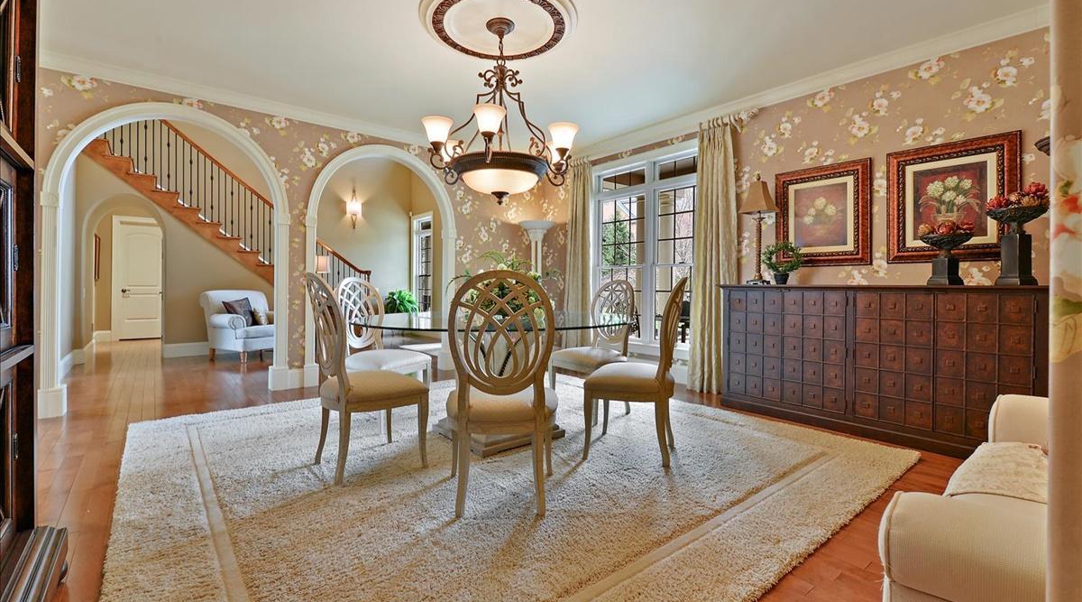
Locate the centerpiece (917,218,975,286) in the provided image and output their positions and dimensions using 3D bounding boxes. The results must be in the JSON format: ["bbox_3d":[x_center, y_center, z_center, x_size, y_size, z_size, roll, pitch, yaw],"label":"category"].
[{"bbox_3d":[2.586,-0.312,2.878,0.275,0.434,0.275,-1,2,-41],"label":"centerpiece"}]

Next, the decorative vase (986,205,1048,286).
[{"bbox_3d":[2.760,-0.318,2.610,0.255,0.460,0.255,-1,1,-39],"label":"decorative vase"}]

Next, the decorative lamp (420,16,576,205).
[{"bbox_3d":[-0.274,-1.204,2.950,0.980,1.130,0.950,1,1,0],"label":"decorative lamp"}]

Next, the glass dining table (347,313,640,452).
[{"bbox_3d":[-0.283,0.497,3.030,1.820,0.775,1.820,0,1,0],"label":"glass dining table"}]

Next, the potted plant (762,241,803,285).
[{"bbox_3d":[1.927,-0.303,3.604,0.170,0.350,0.290,-1,1,-39],"label":"potted plant"}]

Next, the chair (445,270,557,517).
[{"bbox_3d":[-0.185,0.391,2.108,0.520,1.050,0.580,0,1,-3],"label":"chair"}]

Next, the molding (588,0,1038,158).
[{"bbox_3d":[1.530,-1.748,4.317,0.115,0.115,4.400,-1,2,-41],"label":"molding"}]

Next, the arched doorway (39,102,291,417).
[{"bbox_3d":[-3.080,-0.400,3.860,1.630,2.500,0.200,-1,2,-38],"label":"arched doorway"}]

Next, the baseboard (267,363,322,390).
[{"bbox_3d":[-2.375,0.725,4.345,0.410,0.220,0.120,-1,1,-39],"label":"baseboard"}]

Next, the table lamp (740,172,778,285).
[{"bbox_3d":[1.806,-0.597,3.740,0.230,0.930,0.230,-1,1,-39],"label":"table lamp"}]

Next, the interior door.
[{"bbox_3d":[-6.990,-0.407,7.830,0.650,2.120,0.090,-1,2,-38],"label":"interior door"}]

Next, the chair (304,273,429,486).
[{"bbox_3d":[-0.973,0.374,2.474,0.580,1.050,0.520,-1,2,-41],"label":"chair"}]

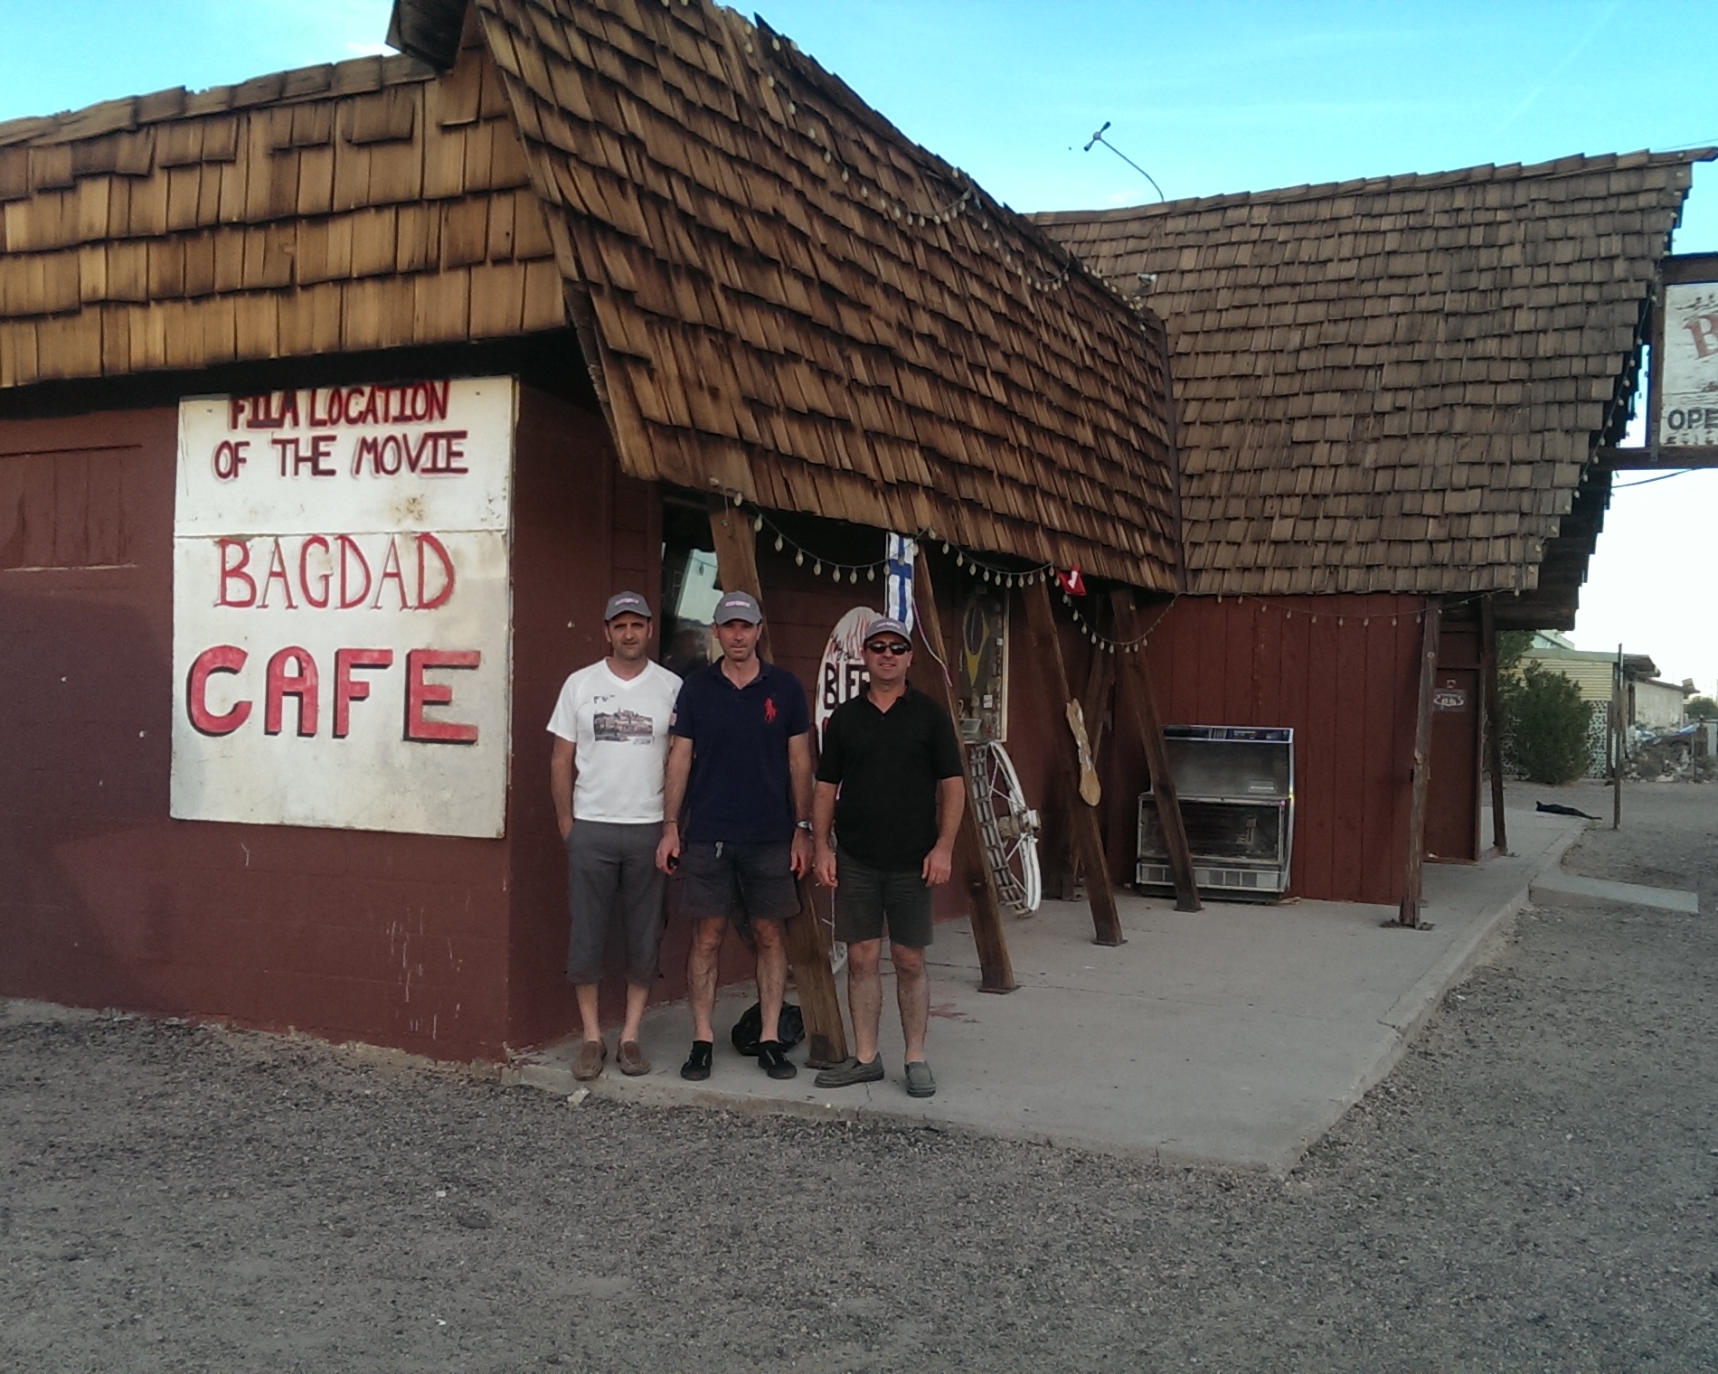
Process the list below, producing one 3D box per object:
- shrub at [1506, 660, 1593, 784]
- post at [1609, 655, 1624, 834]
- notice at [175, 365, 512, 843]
[{"bbox_3d":[13.375,0.680,34.963,1.800,2.325,1.800,1,0,21],"label":"shrub"},{"bbox_3d":[9.858,0.694,23.468,0.091,2.346,0.091,1,0,25],"label":"post"},{"bbox_3d":[-2.171,-0.332,7.481,1.766,1.843,0.050,1,0,25],"label":"notice"}]

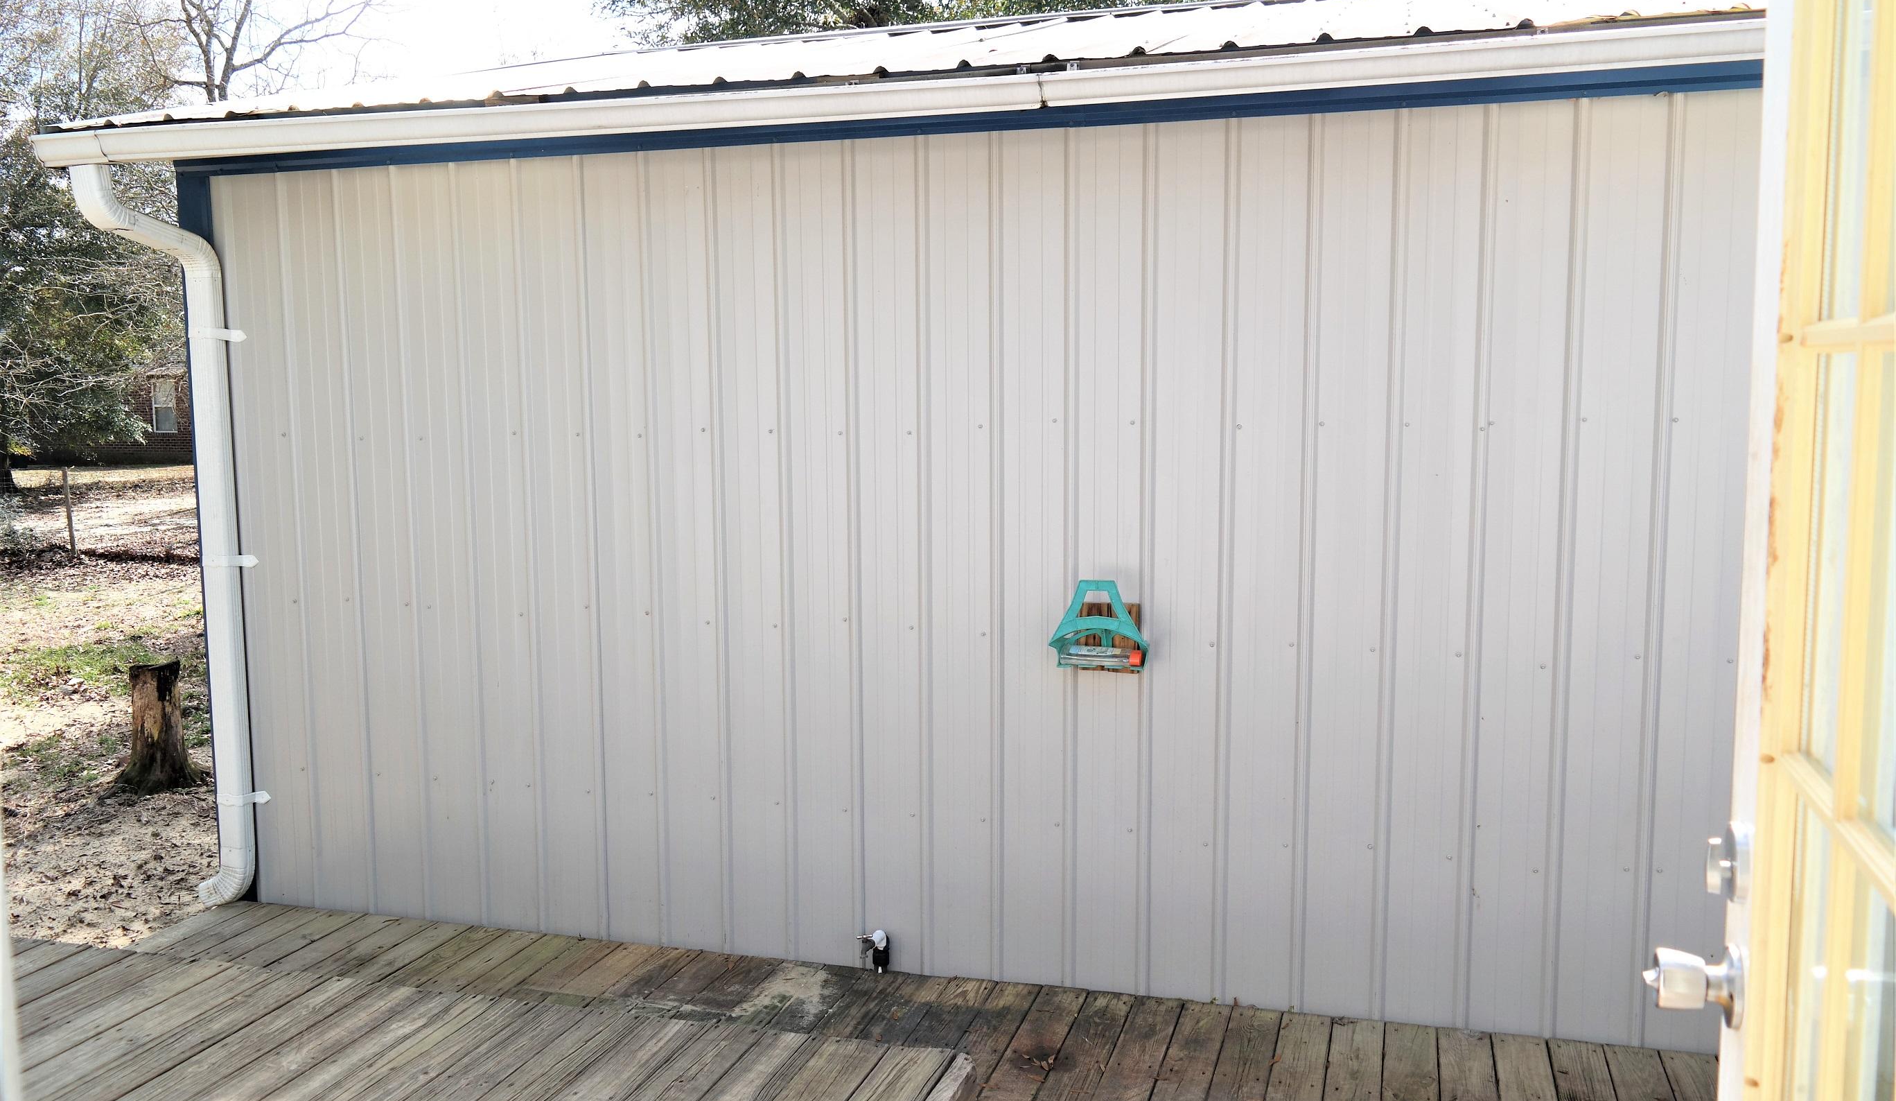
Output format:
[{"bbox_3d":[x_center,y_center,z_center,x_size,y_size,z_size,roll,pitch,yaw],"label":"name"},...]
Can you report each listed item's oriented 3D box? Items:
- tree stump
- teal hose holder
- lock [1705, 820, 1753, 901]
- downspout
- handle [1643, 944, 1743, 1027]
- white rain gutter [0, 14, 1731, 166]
[{"bbox_3d":[-4.025,0.898,7.260,0.390,0.630,0.390,-4,7,-29],"label":"tree stump"},{"bbox_3d":[0.444,0.217,4.128,0.284,0.272,0.170,1,6,15],"label":"teal hose holder"},{"bbox_3d":[0.608,0.245,1.115,0.033,0.064,0.064,2,6,20],"label":"lock"},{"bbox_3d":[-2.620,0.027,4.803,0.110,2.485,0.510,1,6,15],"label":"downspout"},{"bbox_3d":[0.589,0.343,1.133,0.074,0.067,0.067,2,6,20],"label":"handle"},{"bbox_3d":[-0.283,-1.190,3.781,5.305,0.100,0.130,1,6,15],"label":"white rain gutter"}]

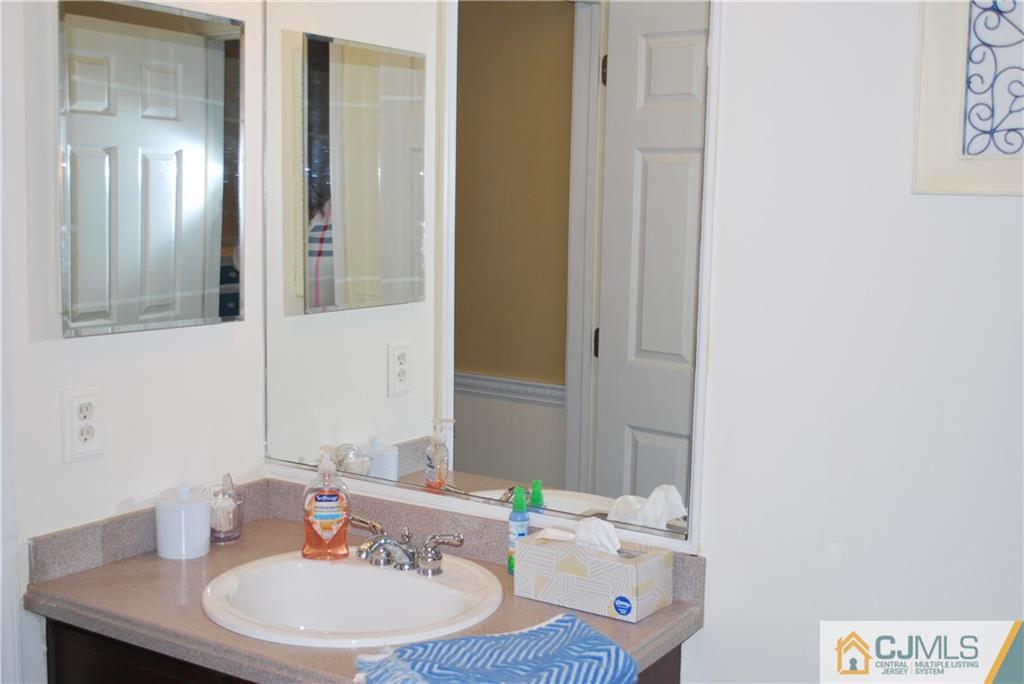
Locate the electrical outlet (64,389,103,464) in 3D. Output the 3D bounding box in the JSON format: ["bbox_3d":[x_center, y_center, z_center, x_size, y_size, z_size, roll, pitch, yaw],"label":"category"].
[{"bbox_3d":[-0.722,0.139,2.014,0.009,0.122,0.079,5,7,32],"label":"electrical outlet"}]

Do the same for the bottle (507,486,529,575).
[{"bbox_3d":[0.013,0.324,2.056,0.036,0.151,0.036,1,6,1],"label":"bottle"}]

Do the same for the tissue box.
[{"bbox_3d":[0.132,0.372,1.925,0.221,0.087,0.120,5,7,34],"label":"tissue box"}]

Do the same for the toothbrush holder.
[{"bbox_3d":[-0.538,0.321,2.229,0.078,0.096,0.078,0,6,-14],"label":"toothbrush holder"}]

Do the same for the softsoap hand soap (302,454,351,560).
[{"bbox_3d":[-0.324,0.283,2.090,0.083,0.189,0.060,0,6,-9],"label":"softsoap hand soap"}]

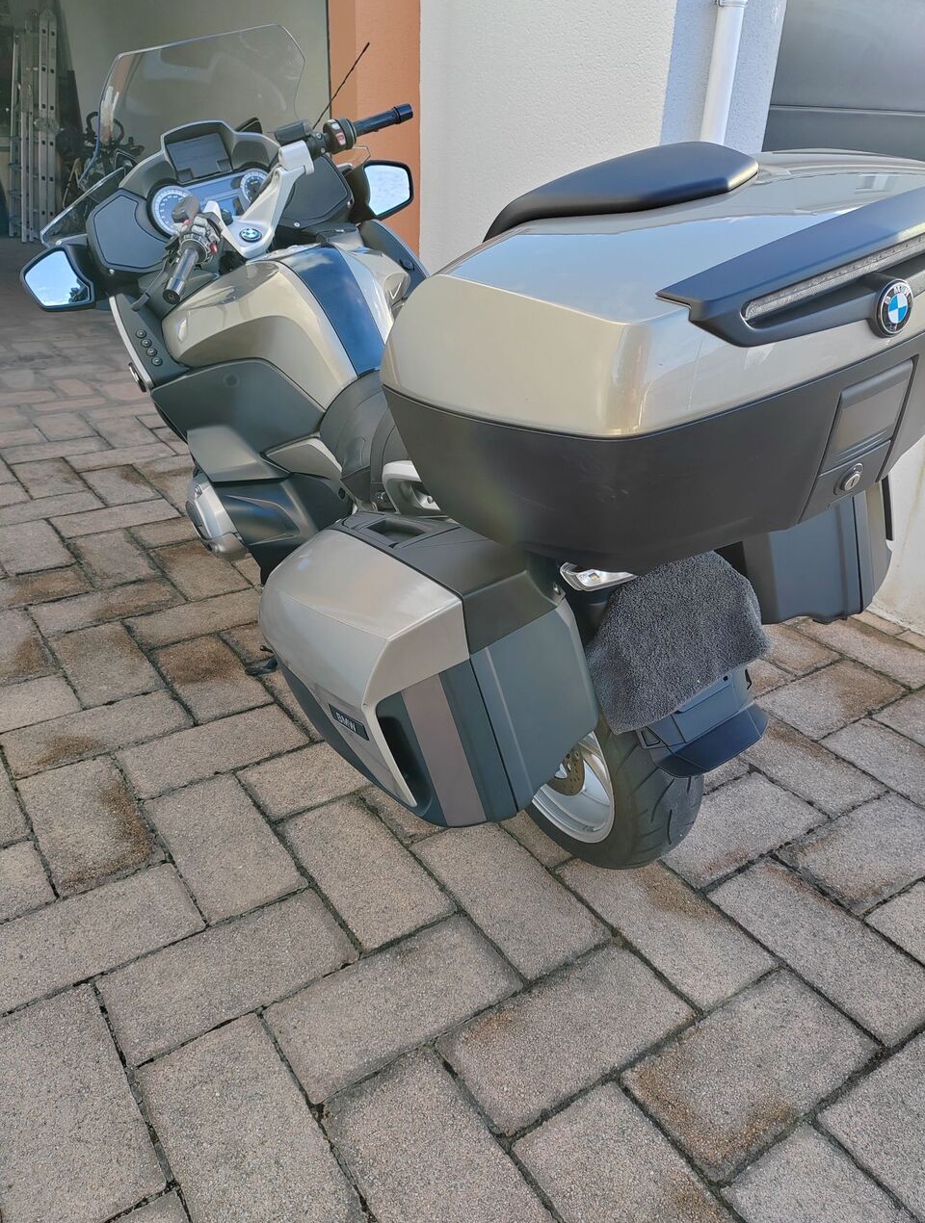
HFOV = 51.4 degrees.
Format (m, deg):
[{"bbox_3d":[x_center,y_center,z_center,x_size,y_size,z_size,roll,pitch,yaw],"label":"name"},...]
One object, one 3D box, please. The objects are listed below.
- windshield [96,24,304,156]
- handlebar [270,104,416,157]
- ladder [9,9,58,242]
[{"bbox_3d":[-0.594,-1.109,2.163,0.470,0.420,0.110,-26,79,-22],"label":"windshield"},{"bbox_3d":[-0.278,-1.091,2.196,0.340,0.095,0.110,-26,37,-22],"label":"handlebar"},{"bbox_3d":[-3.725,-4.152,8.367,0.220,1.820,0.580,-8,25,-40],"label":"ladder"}]

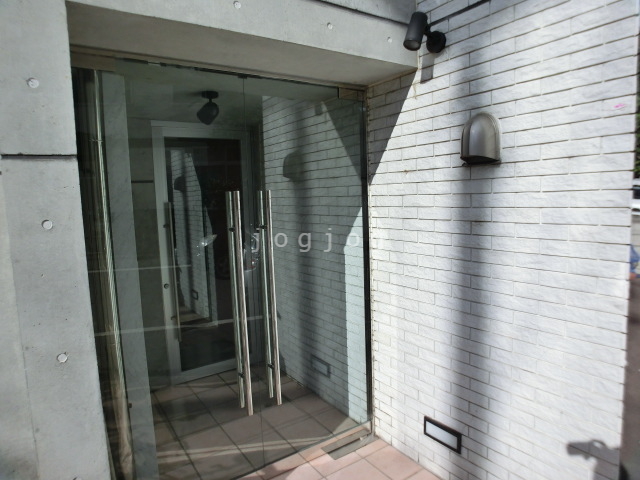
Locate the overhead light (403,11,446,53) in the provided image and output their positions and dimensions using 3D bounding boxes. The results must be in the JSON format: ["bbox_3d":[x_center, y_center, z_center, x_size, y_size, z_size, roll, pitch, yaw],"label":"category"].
[{"bbox_3d":[0.518,-1.036,1.946,0.226,0.179,0.110,-7,8,-35],"label":"overhead light"}]

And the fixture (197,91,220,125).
[{"bbox_3d":[-0.730,-0.859,2.540,0.147,0.218,0.107,-4,6,-15],"label":"fixture"}]

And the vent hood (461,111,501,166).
[{"bbox_3d":[0.738,-0.481,1.832,0.101,0.247,0.195,-7,8,-35],"label":"vent hood"}]

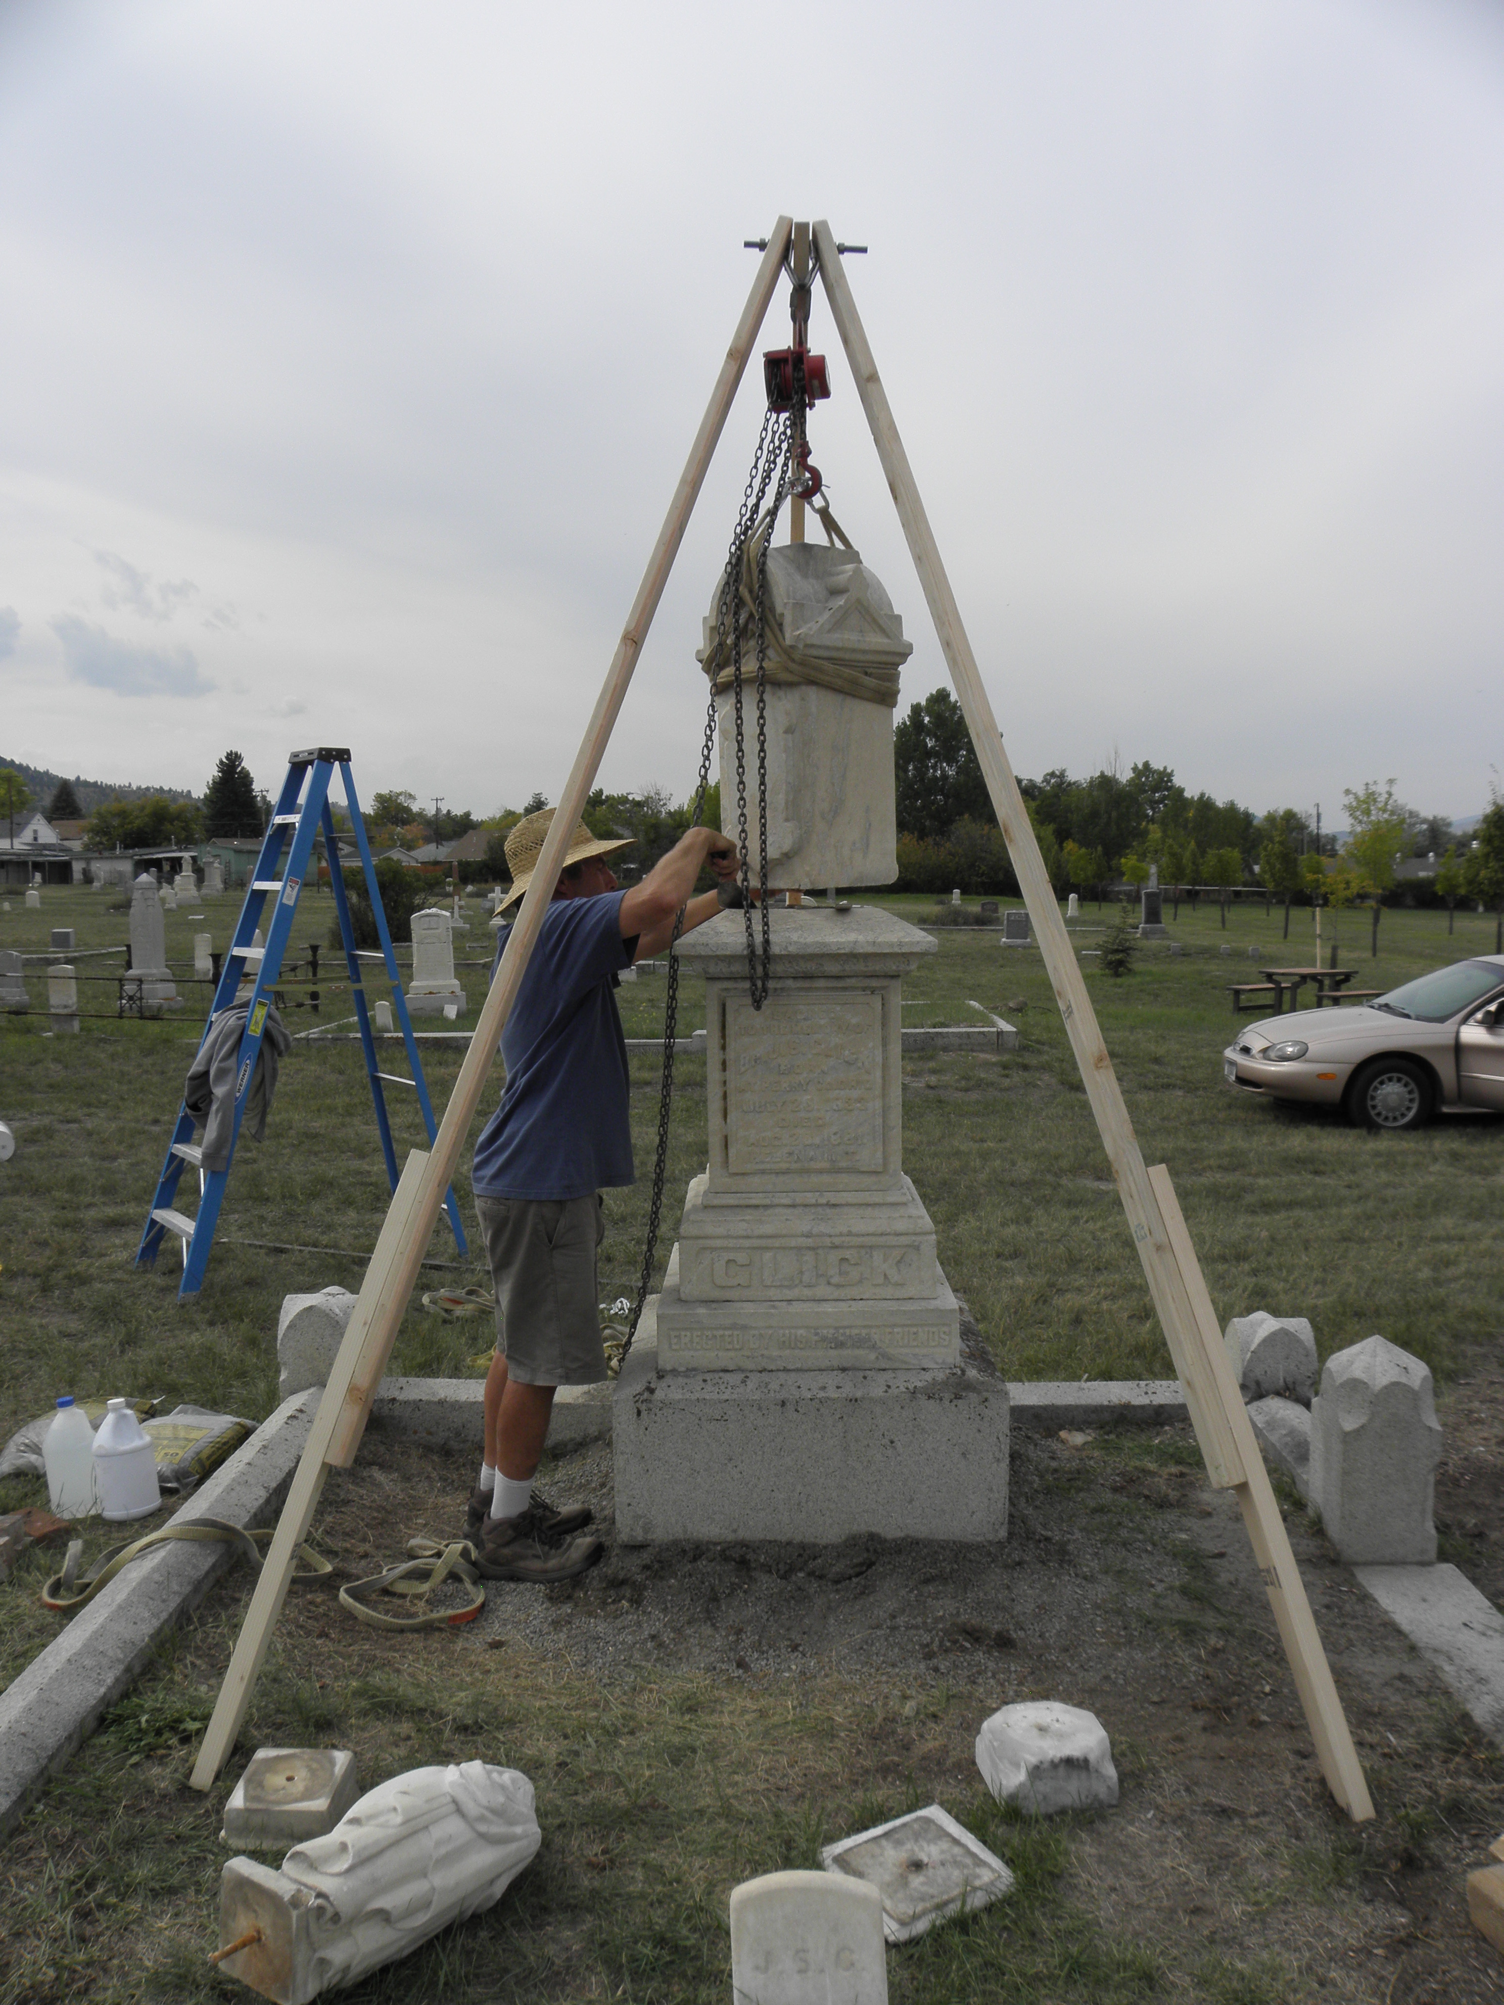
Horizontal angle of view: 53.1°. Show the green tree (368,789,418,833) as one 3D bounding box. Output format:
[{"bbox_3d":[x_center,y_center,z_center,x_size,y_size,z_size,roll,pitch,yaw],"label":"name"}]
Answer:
[{"bbox_3d":[-33.233,-14.854,140.406,5.200,9.500,5.200,-1,5,0],"label":"green tree"}]

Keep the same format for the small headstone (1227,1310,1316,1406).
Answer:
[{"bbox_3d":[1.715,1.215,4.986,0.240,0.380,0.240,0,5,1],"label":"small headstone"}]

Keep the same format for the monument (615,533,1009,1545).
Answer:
[{"bbox_3d":[0.147,0.034,4.112,0.985,2.546,0.930,0,5,1],"label":"monument"}]

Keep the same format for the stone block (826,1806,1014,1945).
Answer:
[{"bbox_3d":[0.262,1.377,2.376,0.229,0.035,0.216,-3,5,-29],"label":"stone block"}]

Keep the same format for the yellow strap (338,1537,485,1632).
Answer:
[{"bbox_3d":[-0.775,1.301,3.430,0.335,0.070,0.380,0,4,0],"label":"yellow strap"}]

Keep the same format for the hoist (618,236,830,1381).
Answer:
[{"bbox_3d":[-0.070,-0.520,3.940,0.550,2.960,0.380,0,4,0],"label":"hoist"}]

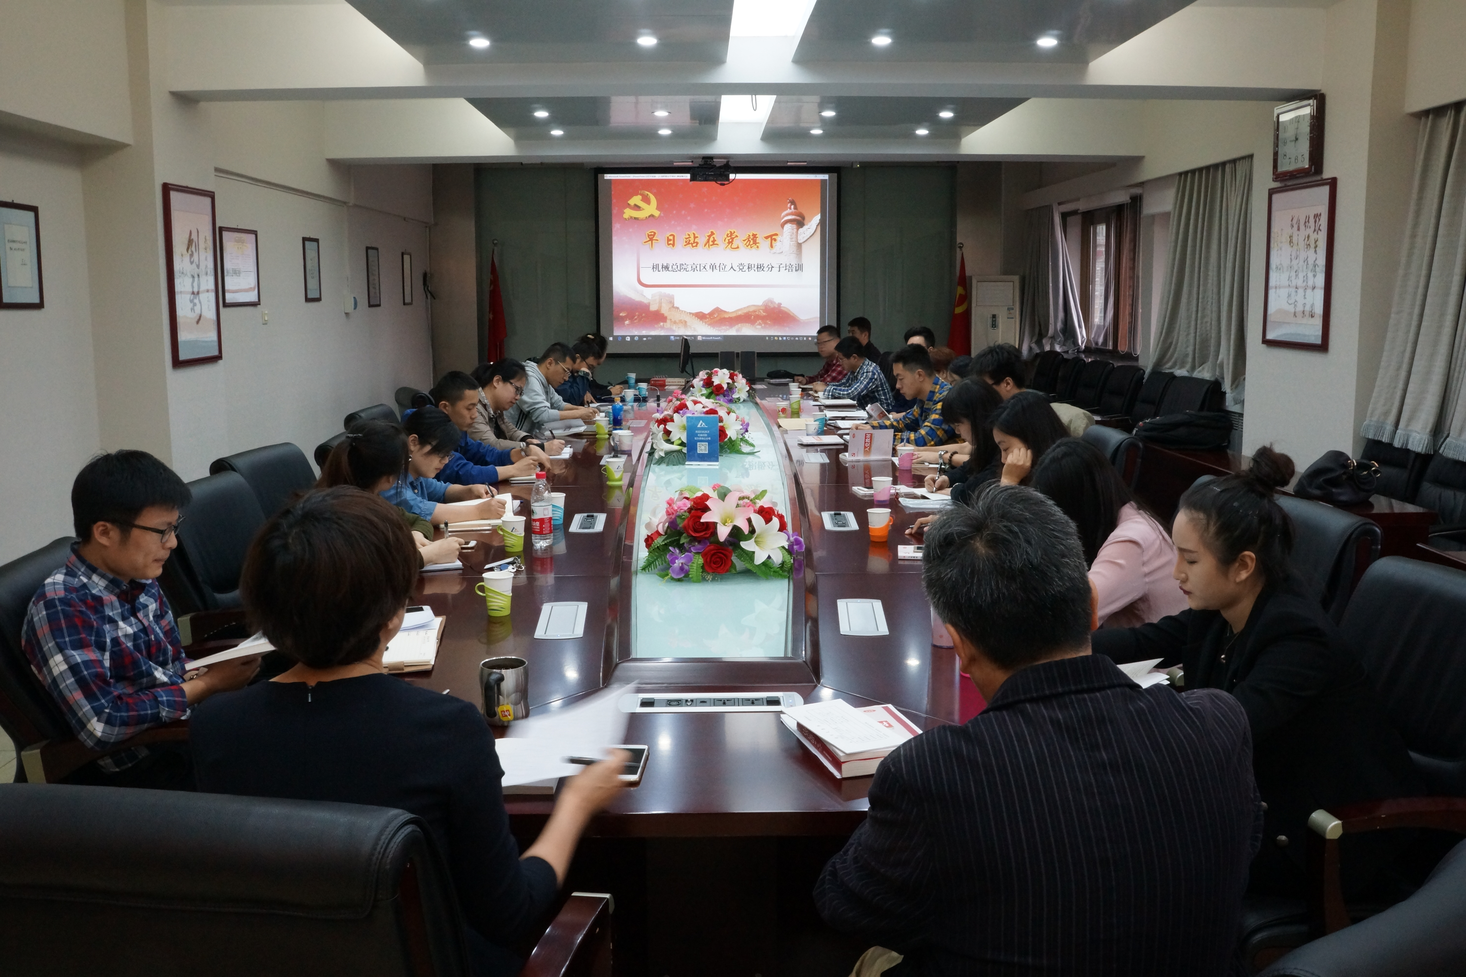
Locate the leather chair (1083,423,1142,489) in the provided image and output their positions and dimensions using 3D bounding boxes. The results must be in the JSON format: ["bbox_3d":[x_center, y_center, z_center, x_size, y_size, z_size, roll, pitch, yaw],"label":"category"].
[{"bbox_3d":[1.100,0.286,4.552,0.680,1.010,0.620,-1,9,-4],"label":"leather chair"}]

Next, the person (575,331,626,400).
[{"bbox_3d":[-1.149,-0.588,9.497,0.680,1.210,0.500,-1,9,-1],"label":"person"}]

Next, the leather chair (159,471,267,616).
[{"bbox_3d":[-1.235,0.462,3.598,0.660,0.980,0.620,0,9,1],"label":"leather chair"}]

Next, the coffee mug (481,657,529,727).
[{"bbox_3d":[-0.414,0.364,2.178,0.084,0.110,0.115,1,9,5],"label":"coffee mug"}]

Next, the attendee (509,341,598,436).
[{"bbox_3d":[-1.171,-0.253,7.367,0.750,1.235,0.550,1,9,3],"label":"attendee"}]

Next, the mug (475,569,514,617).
[{"bbox_3d":[-0.574,0.252,2.933,0.090,0.100,0.076,-1,9,-1],"label":"mug"}]

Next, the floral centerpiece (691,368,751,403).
[{"bbox_3d":[-0.089,-0.771,9.111,0.440,0.220,0.360,0,9,-2],"label":"floral centerpiece"}]

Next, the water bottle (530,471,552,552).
[{"bbox_3d":[-0.581,0.065,3.708,0.066,0.230,0.066,-1,9,-1],"label":"water bottle"}]

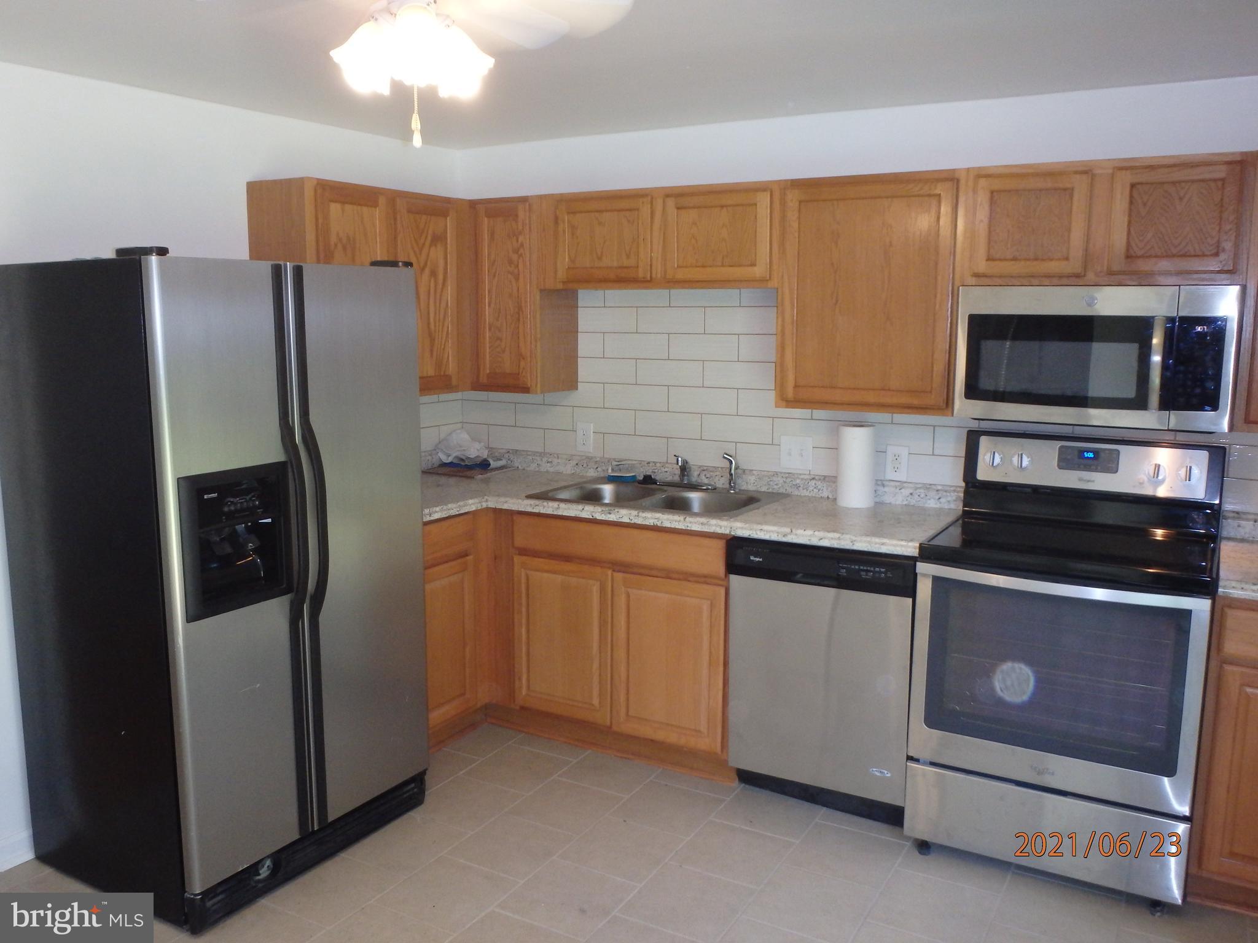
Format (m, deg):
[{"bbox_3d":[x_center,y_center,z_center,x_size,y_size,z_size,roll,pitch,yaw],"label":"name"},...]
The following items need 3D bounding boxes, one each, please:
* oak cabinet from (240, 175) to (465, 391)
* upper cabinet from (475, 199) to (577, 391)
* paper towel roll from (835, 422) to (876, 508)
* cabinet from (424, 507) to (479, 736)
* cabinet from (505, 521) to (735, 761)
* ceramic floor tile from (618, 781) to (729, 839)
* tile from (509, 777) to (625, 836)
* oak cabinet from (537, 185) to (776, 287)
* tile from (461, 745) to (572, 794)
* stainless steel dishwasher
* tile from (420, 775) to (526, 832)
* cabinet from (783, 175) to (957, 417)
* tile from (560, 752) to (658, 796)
[{"bbox_3d":[-0.973,-0.669,3.880,0.312,0.767,0.865,5,11,30],"label":"oak cabinet"},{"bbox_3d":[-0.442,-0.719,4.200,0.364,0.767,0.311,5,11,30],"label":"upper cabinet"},{"bbox_3d":[0.813,-0.019,3.618,0.123,0.279,0.123,0,9,0],"label":"paper towel roll"},{"bbox_3d":[-0.944,0.555,3.828,0.610,0.795,0.485,5,10,29],"label":"cabinet"},{"bbox_3d":[0.100,0.525,3.896,0.897,0.812,0.625,5,11,30],"label":"cabinet"},{"bbox_3d":[0.133,1.125,3.386,0.299,0.010,0.297,5,11,30],"label":"ceramic floor tile"},{"bbox_3d":[-0.207,1.123,3.408,0.298,0.010,0.297,5,10,30],"label":"tile"},{"bbox_3d":[0.148,-0.864,3.823,0.989,0.356,0.305,5,10,29],"label":"oak cabinet"},{"bbox_3d":[-0.397,1.077,3.675,0.299,0.010,0.297,5,11,30],"label":"tile"},{"bbox_3d":[0.745,0.652,3.527,0.604,0.885,0.610,5,10,29],"label":"stainless steel dishwasher"},{"bbox_3d":[-0.547,1.119,3.424,0.298,0.010,0.297,5,10,30],"label":"tile"},{"bbox_3d":[0.842,-0.598,3.466,0.609,0.767,0.305,5,10,29],"label":"cabinet"},{"bbox_3d":[-0.057,1.080,3.658,0.299,0.010,0.297,5,11,30],"label":"tile"}]

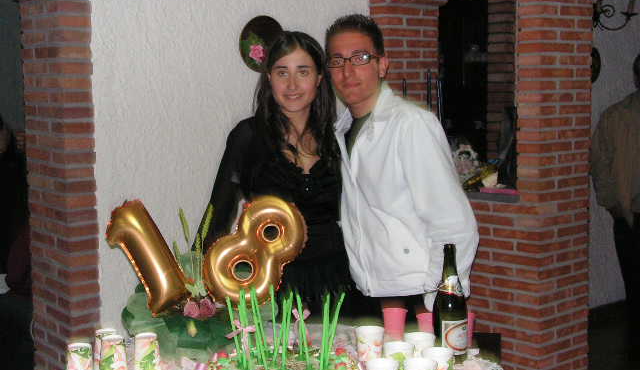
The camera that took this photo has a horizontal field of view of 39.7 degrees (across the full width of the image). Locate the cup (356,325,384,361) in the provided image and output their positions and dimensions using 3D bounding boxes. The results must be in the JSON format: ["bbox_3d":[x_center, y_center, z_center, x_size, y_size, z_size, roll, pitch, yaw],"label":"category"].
[{"bbox_3d":[0.127,0.412,2.233,0.071,0.098,0.071,-1,7,0],"label":"cup"}]

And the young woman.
[{"bbox_3d":[-0.114,0.362,2.743,0.520,1.640,0.360,-2,7,-8],"label":"young woman"}]

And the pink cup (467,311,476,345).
[{"bbox_3d":[0.390,0.394,2.408,0.069,0.082,0.069,-1,7,0],"label":"pink cup"}]

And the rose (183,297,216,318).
[{"bbox_3d":[-0.320,0.328,2.360,0.092,0.058,0.065,-1,7,0],"label":"rose"}]

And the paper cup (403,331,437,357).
[{"bbox_3d":[0.246,0.418,2.170,0.071,0.098,0.071,-1,7,0],"label":"paper cup"}]

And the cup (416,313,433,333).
[{"bbox_3d":[0.296,0.396,2.404,0.069,0.082,0.069,-1,7,0],"label":"cup"}]

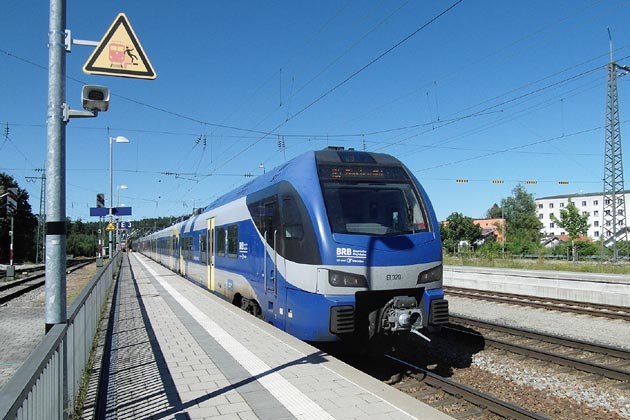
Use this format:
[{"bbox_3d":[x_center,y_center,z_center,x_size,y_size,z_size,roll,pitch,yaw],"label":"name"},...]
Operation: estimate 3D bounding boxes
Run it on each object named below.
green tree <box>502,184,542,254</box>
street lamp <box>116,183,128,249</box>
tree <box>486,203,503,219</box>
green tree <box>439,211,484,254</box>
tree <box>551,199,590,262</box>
[{"bbox_3d":[29.600,1.600,60.000,5.700,10.500,5.700,2,-4,-26],"label":"green tree"},{"bbox_3d":[-15.100,1.200,33.000,0.850,6.200,0.320,2,-4,-25],"label":"street lamp"},{"bbox_3d":[38.700,4.000,90.000,4.600,11.000,4.600,2,-4,-26],"label":"tree"},{"bbox_3d":[21.200,3.600,62.000,6.300,6.400,6.000,2,-4,-26],"label":"green tree"},{"bbox_3d":[26.200,2.100,43.000,4.100,6.500,4.100,2,-4,-26],"label":"tree"}]

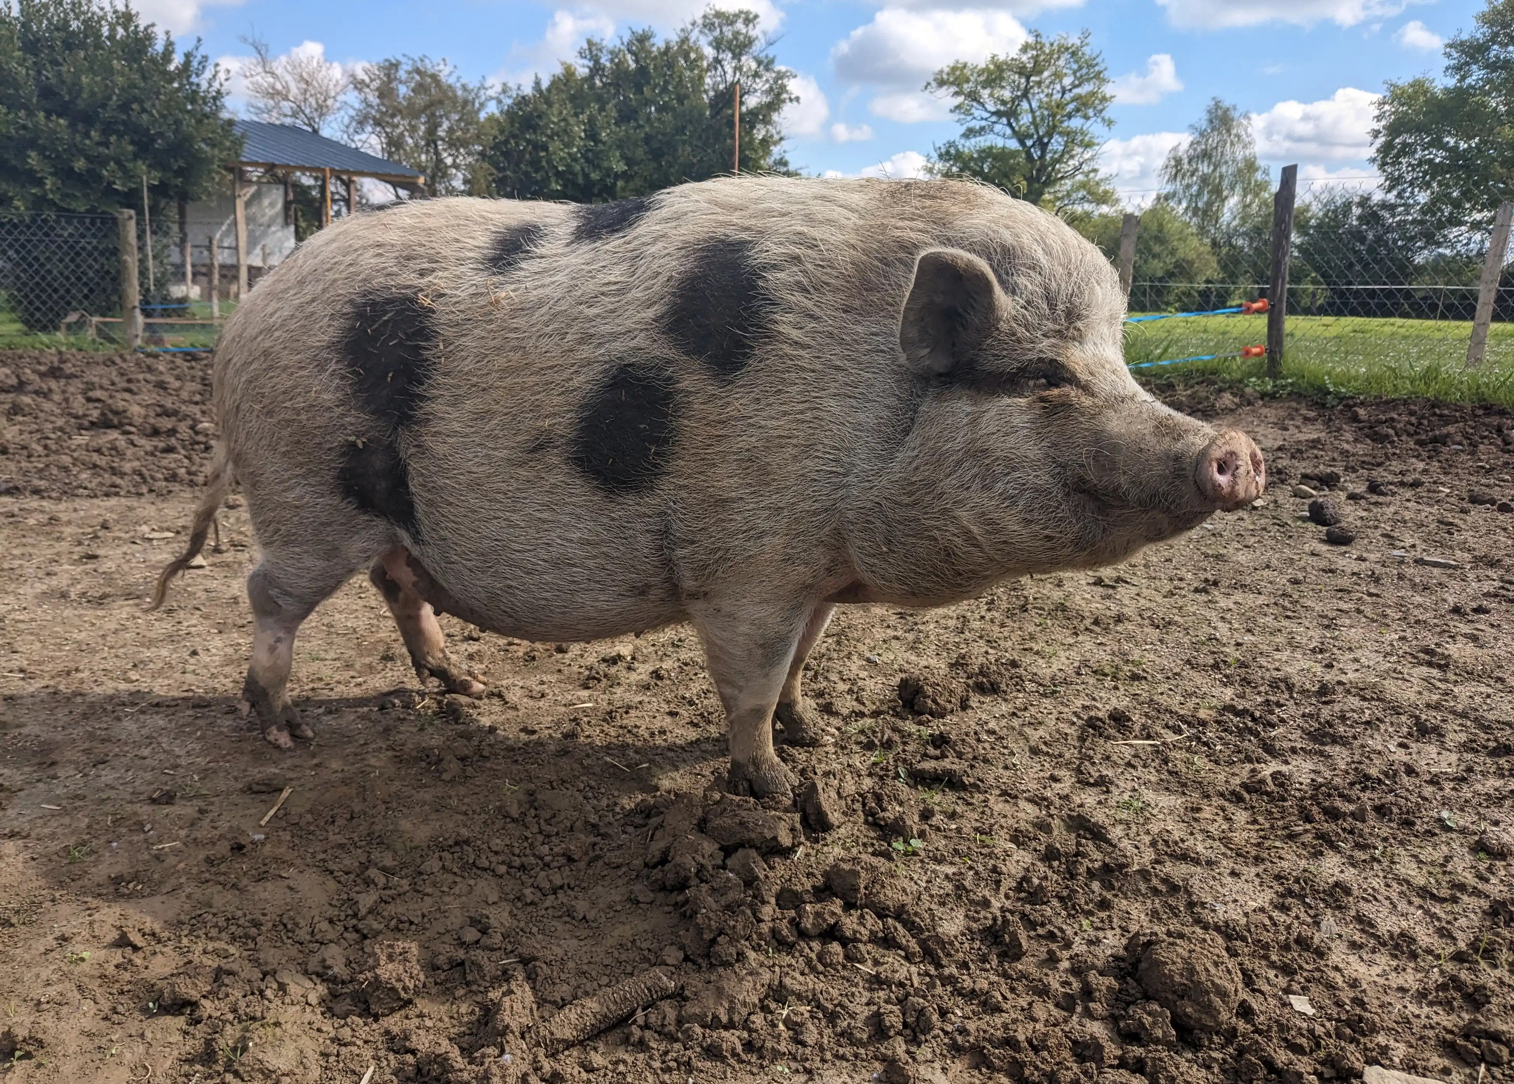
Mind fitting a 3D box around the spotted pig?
[{"bbox_3d":[-0.135,-0.065,1.260,1.190,0.605,0.380,4,13,18],"label":"spotted pig"}]

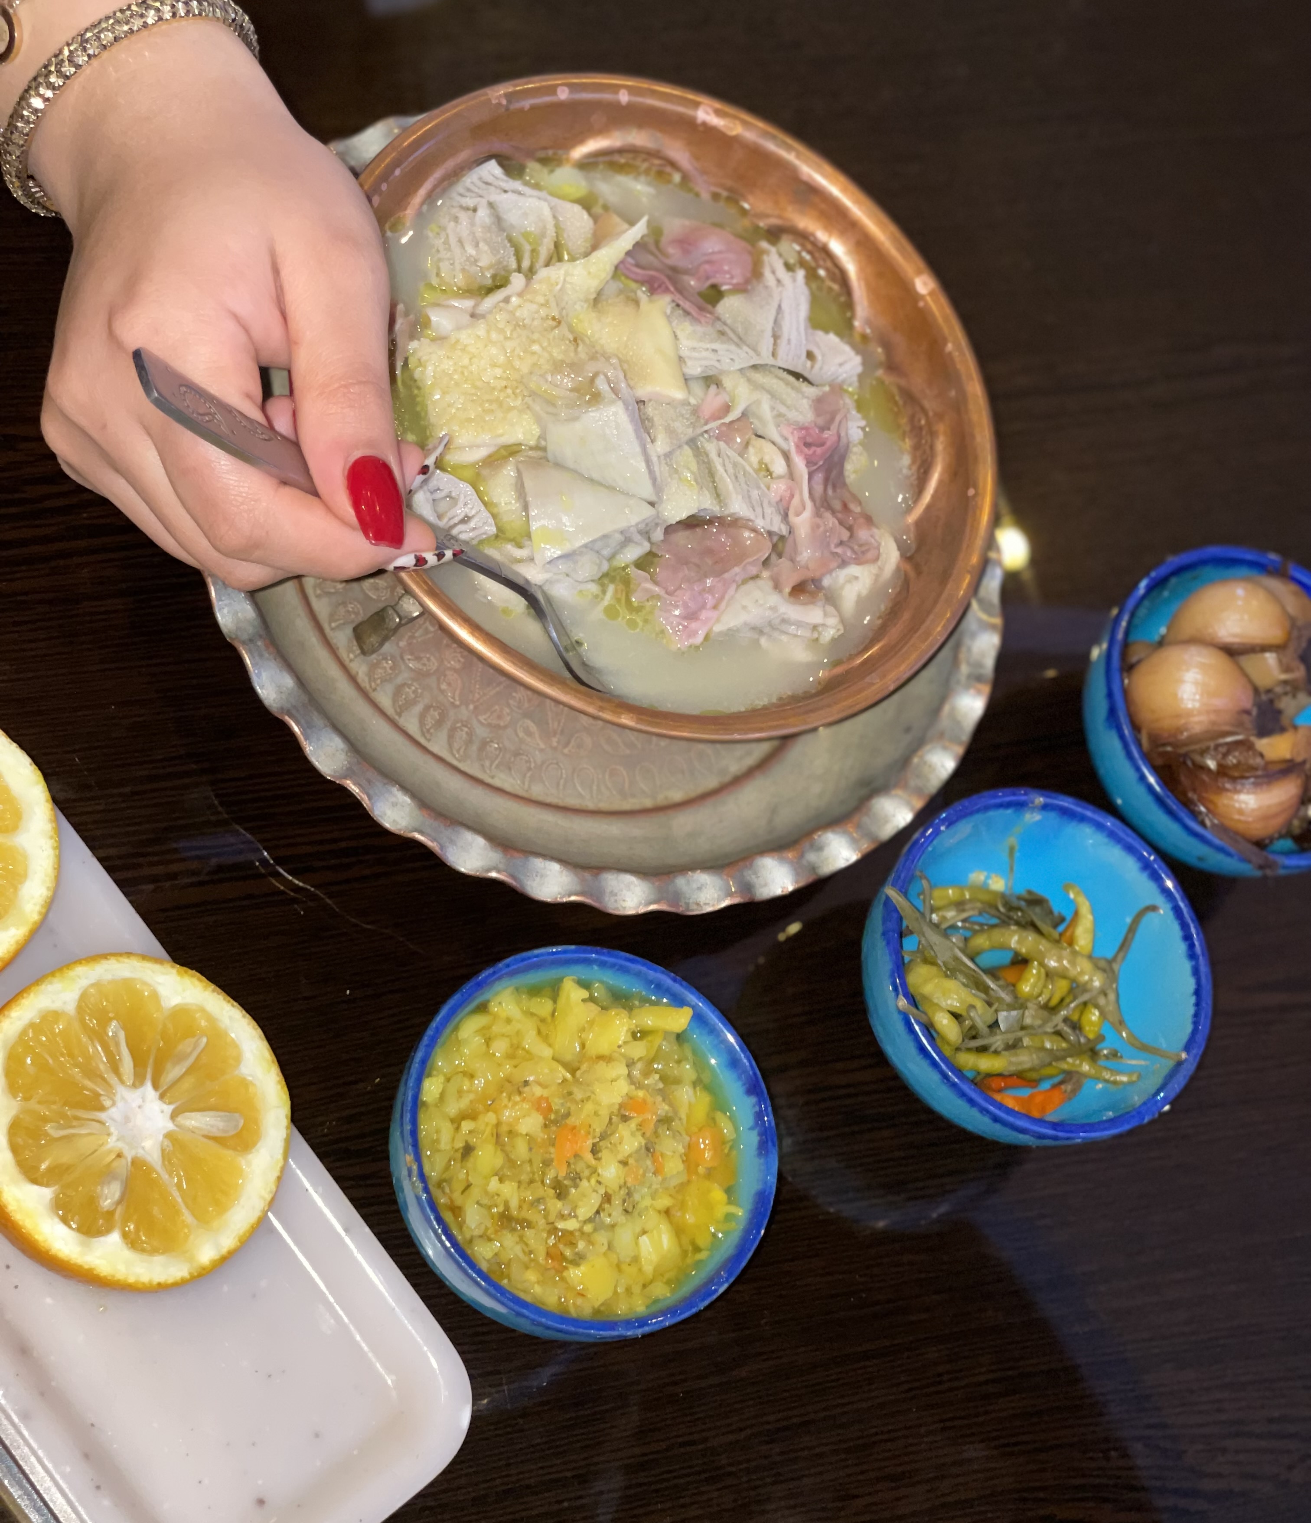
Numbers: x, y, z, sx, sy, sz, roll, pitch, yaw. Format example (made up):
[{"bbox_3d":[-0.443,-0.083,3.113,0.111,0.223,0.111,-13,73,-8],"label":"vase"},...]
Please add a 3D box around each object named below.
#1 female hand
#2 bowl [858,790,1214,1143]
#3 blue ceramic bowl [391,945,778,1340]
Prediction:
[{"bbox_3d":[-0.099,-0.101,0.721,0.095,0.088,0.140,-20,77,-29],"label":"female hand"},{"bbox_3d":[0.089,0.057,0.813,0.092,0.044,0.092,9,65,-20],"label":"bowl"},{"bbox_3d":[-0.022,0.093,0.752,0.092,0.044,0.092,9,65,-20],"label":"blue ceramic bowl"}]

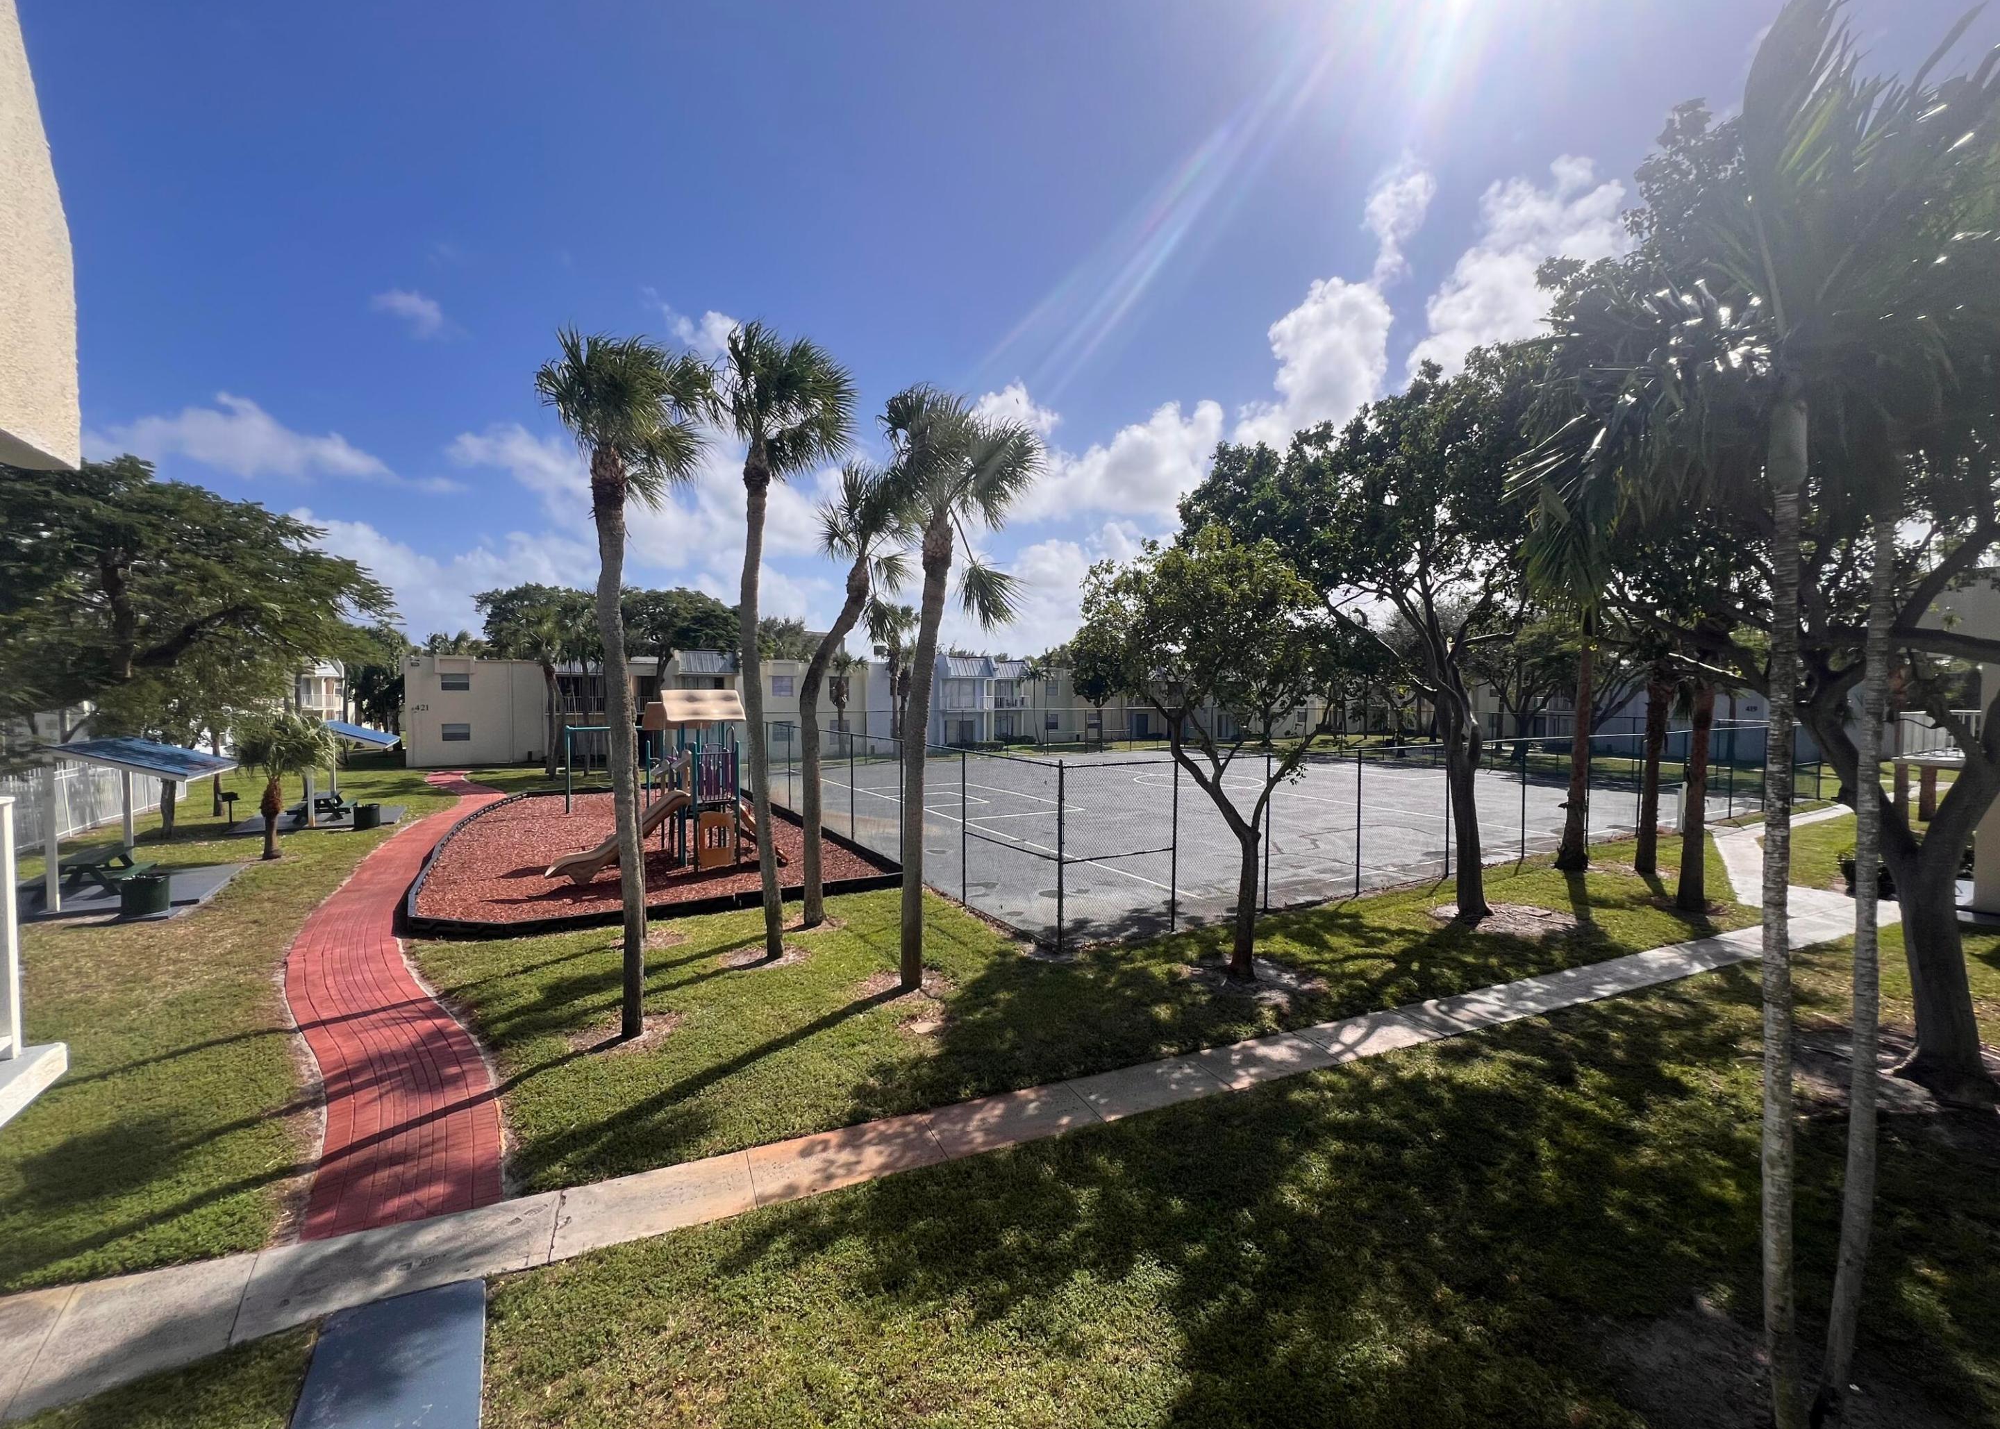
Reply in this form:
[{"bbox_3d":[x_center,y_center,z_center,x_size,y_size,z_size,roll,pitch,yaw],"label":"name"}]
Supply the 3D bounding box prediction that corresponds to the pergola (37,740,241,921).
[{"bbox_3d":[-19.527,2.193,16.258,4.000,3.260,3.900,-1,2,-29],"label":"pergola"}]

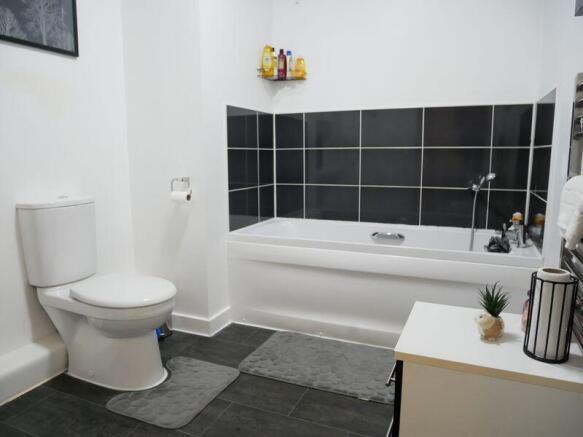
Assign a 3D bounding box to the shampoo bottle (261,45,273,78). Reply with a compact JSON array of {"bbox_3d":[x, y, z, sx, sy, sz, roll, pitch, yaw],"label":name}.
[{"bbox_3d":[-0.163,-1.016,2.850,0.075,0.208,0.050,-1,8,-3],"label":"shampoo bottle"}]

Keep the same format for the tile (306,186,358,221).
[{"bbox_3d":[0.284,-0.108,3.083,0.400,0.242,0.010,3,9,22],"label":"tile"}]

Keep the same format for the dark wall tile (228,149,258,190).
[{"bbox_3d":[-0.302,-0.313,2.787,0.010,0.249,0.399,3,9,22],"label":"dark wall tile"}]

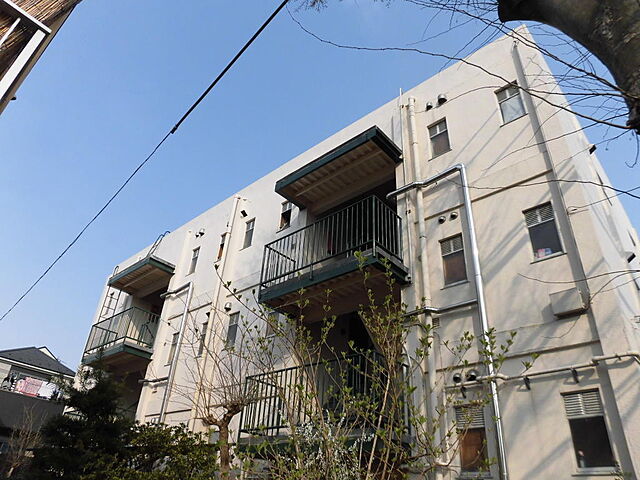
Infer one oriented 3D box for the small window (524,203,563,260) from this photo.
[{"bbox_3d":[3.246,-0.095,6.439,0.406,0.884,0.102,-23,-42,36],"label":"small window"}]

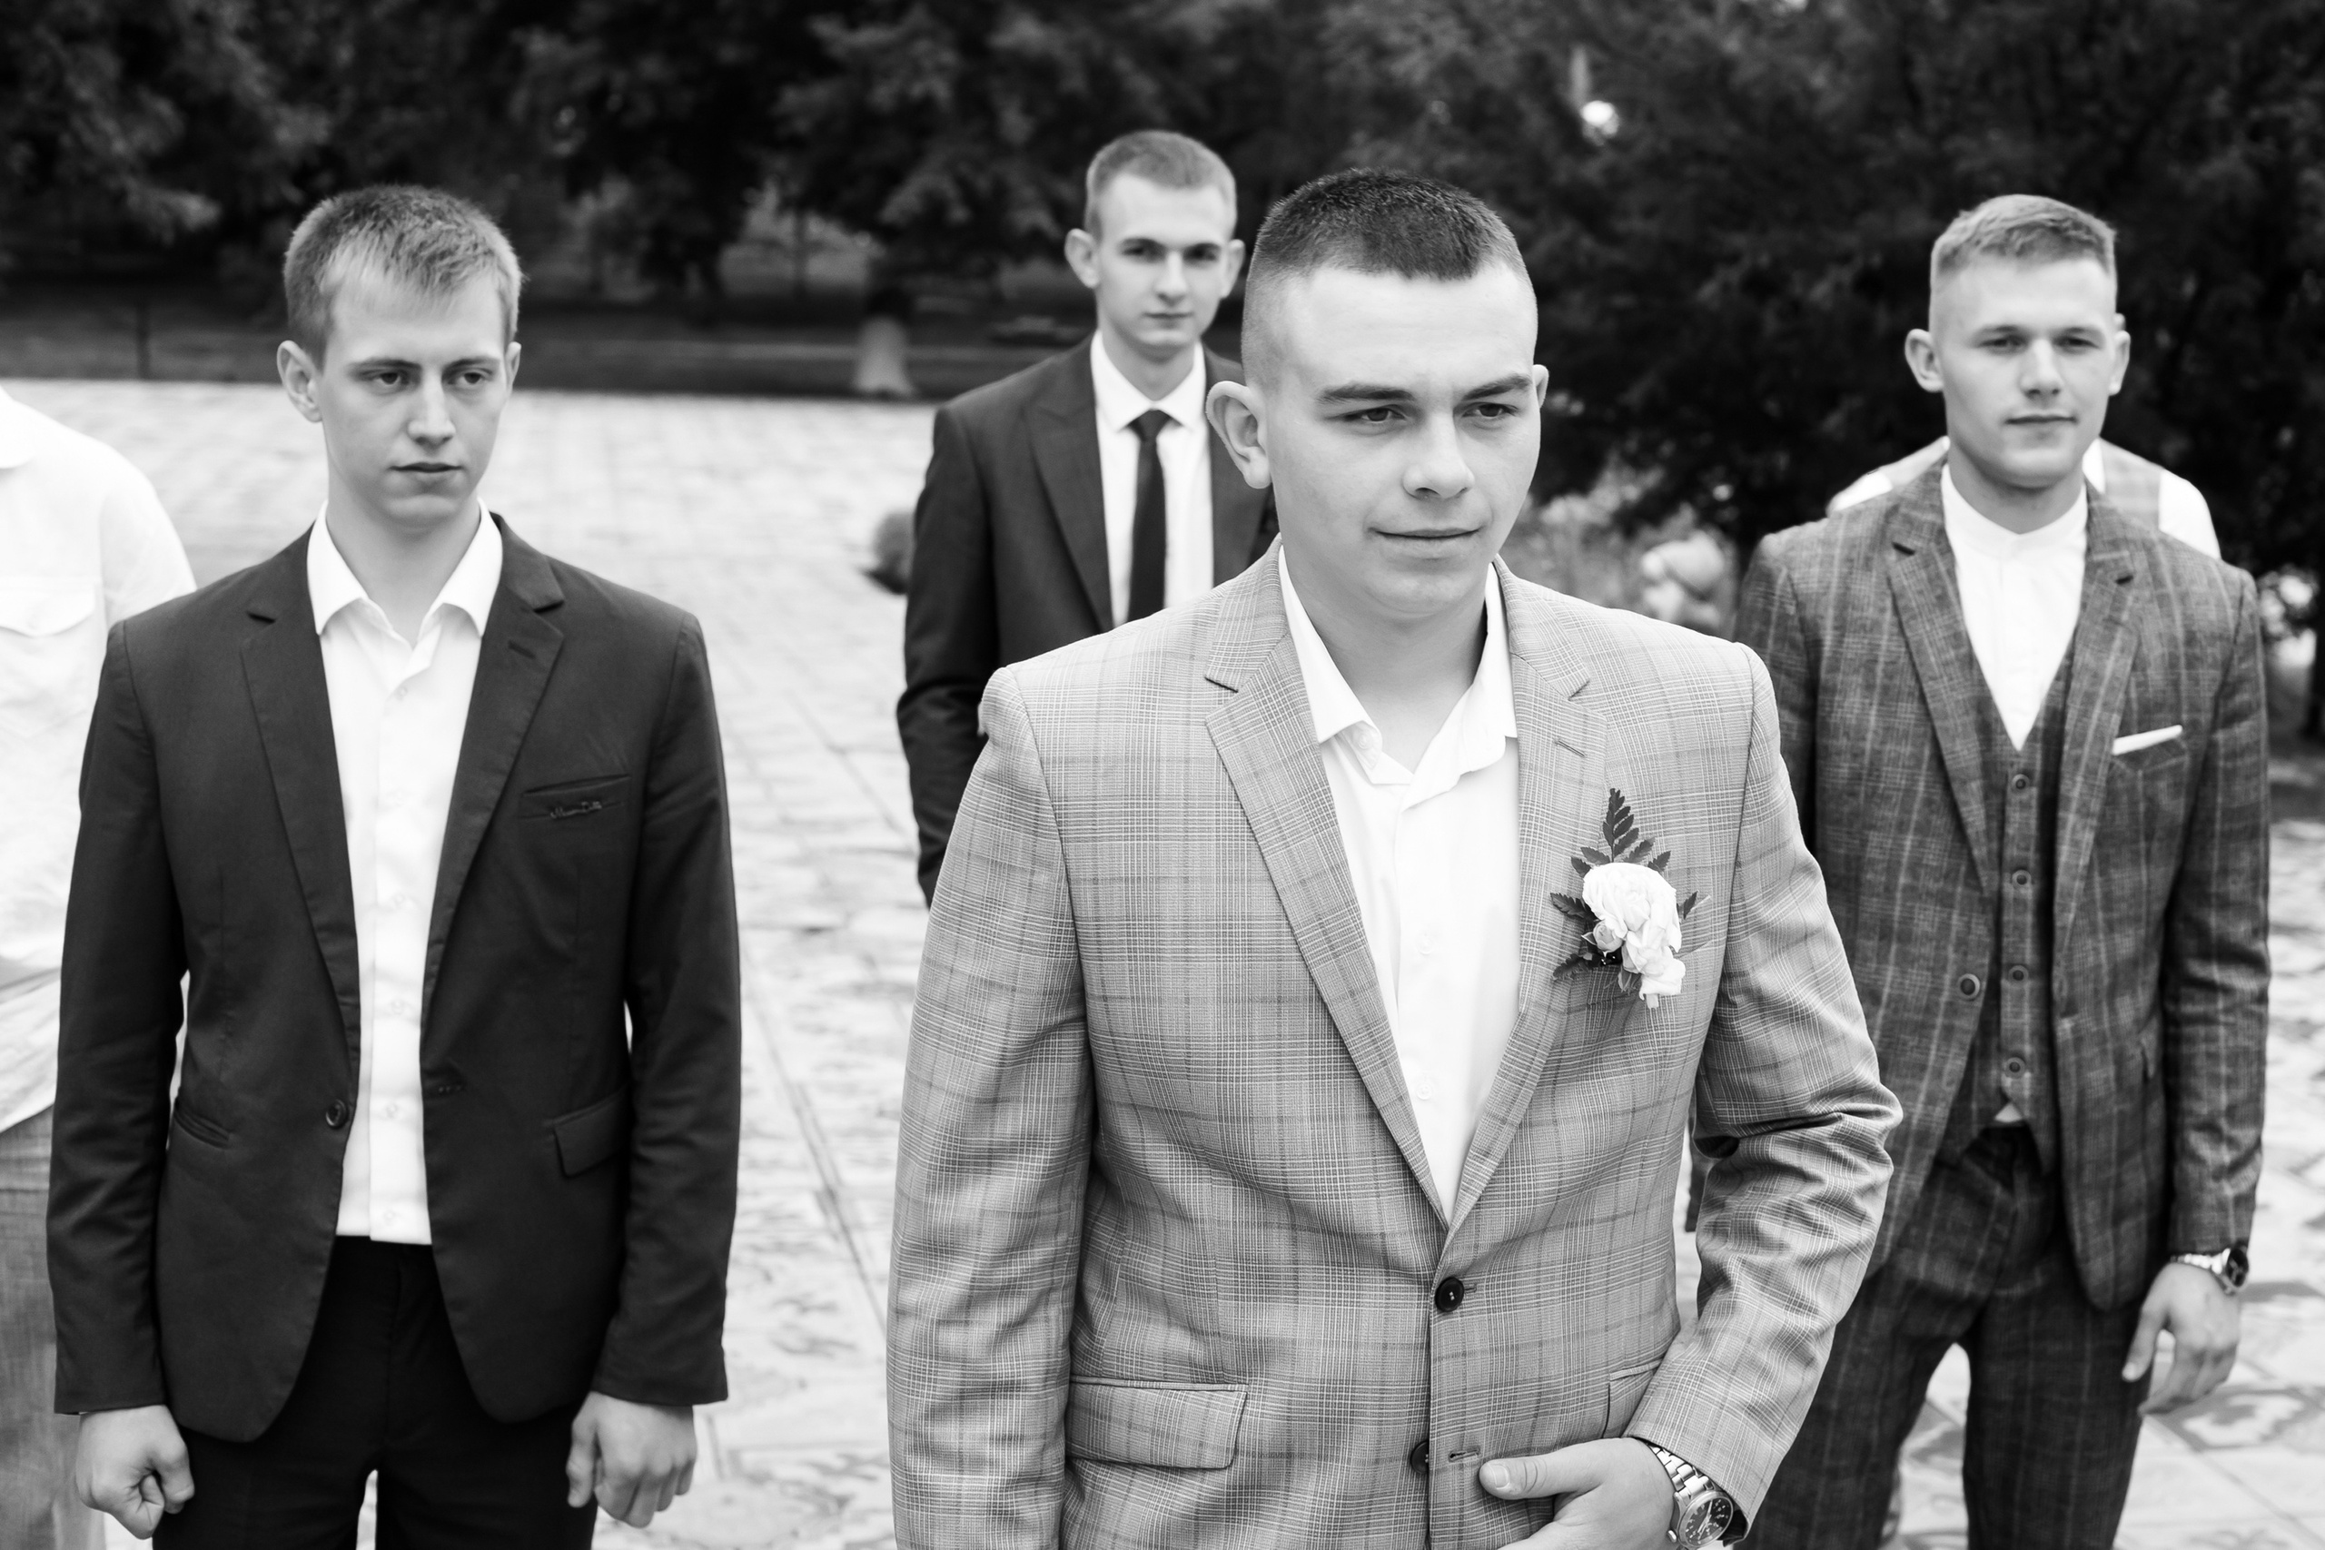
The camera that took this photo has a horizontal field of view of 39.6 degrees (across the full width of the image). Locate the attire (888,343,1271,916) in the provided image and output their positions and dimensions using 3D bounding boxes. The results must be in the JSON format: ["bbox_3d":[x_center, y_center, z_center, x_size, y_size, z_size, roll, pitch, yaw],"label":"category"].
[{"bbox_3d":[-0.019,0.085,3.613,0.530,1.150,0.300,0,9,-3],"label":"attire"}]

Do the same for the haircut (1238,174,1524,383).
[{"bbox_3d":[0.123,-0.273,1.789,0.160,0.130,0.190,-3,10,-21],"label":"haircut"}]

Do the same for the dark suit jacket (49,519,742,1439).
[{"bbox_3d":[-0.590,0.146,2.501,0.520,0.710,0.300,-1,9,-9],"label":"dark suit jacket"}]

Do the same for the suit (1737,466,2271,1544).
[{"bbox_3d":[0.730,0.485,2.901,0.530,1.515,0.320,2,9,13],"label":"suit"}]

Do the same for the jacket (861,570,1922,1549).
[{"bbox_3d":[0.127,0.232,1.865,0.560,0.717,0.350,-1,9,-12],"label":"jacket"}]

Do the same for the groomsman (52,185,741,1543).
[{"bbox_3d":[-0.580,0.441,2.520,0.540,1.780,0.320,-1,9,-7],"label":"groomsman"}]

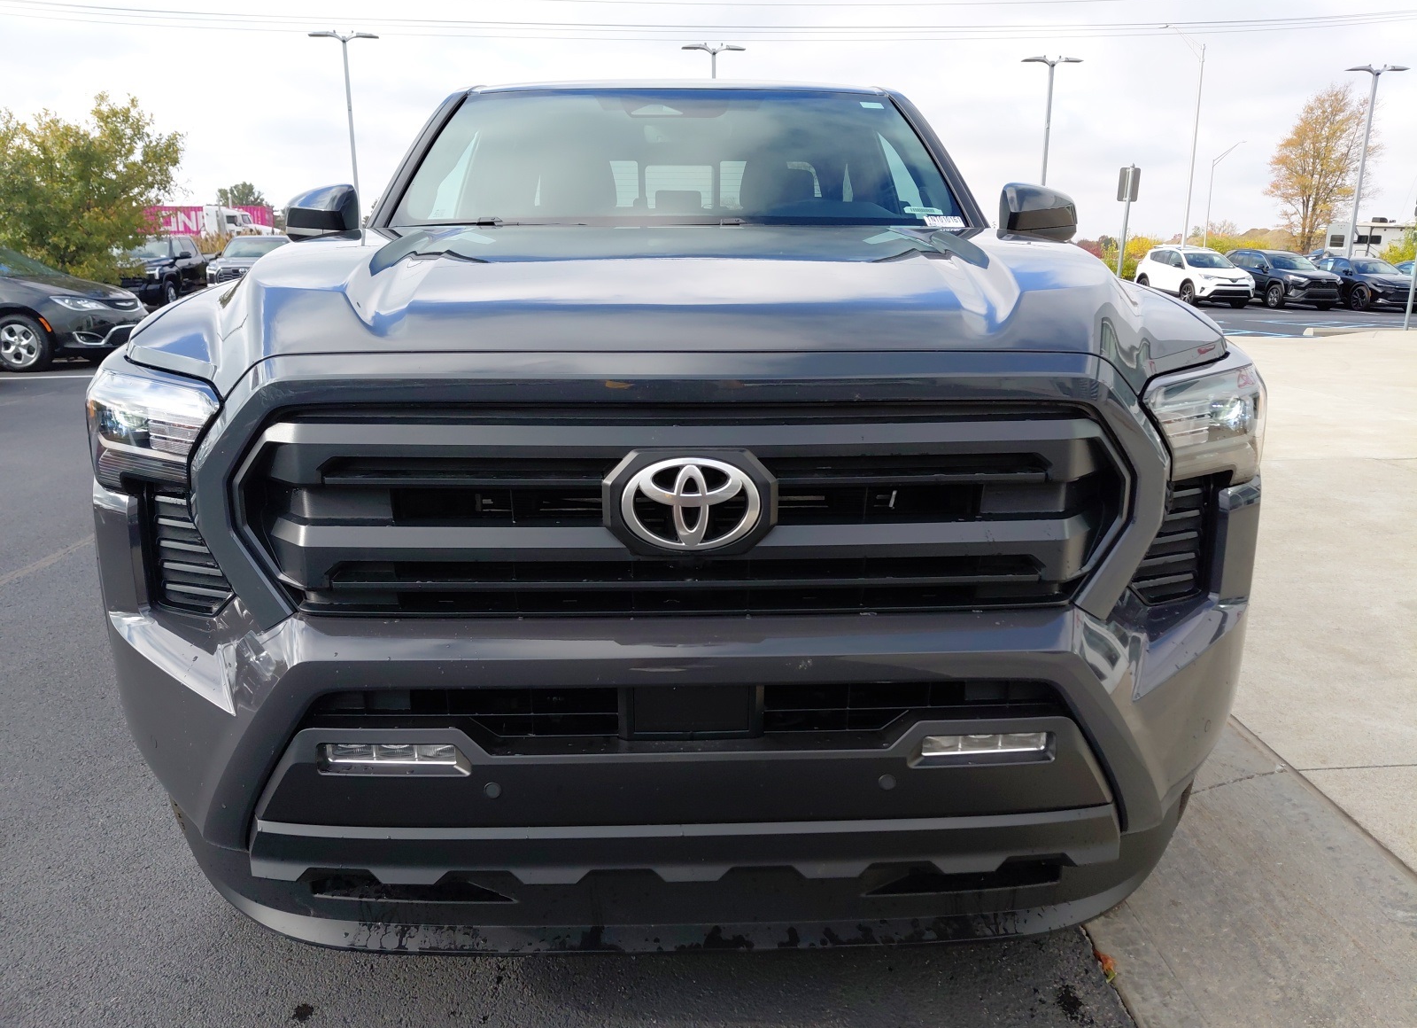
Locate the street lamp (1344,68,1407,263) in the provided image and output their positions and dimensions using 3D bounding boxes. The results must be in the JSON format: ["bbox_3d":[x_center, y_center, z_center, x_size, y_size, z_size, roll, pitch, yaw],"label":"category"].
[{"bbox_3d":[20.259,-10.303,31.964,1.950,6.950,0.400,-2,14,-6],"label":"street lamp"}]

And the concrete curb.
[{"bbox_3d":[11.338,-3.108,17.538,2.000,0.140,0.230,0,14,0],"label":"concrete curb"}]

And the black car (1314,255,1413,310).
[{"bbox_3d":[19.843,-7.077,31.322,1.850,1.560,4.900,-1,14,-5],"label":"black car"}]

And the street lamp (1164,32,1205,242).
[{"bbox_3d":[22.230,-17.461,49.746,0.600,12.200,3.600,-5,15,-17],"label":"street lamp"}]

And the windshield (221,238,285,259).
[{"bbox_3d":[-12.499,-7.338,28.250,1.620,0.560,0.720,-3,15,-11],"label":"windshield"}]

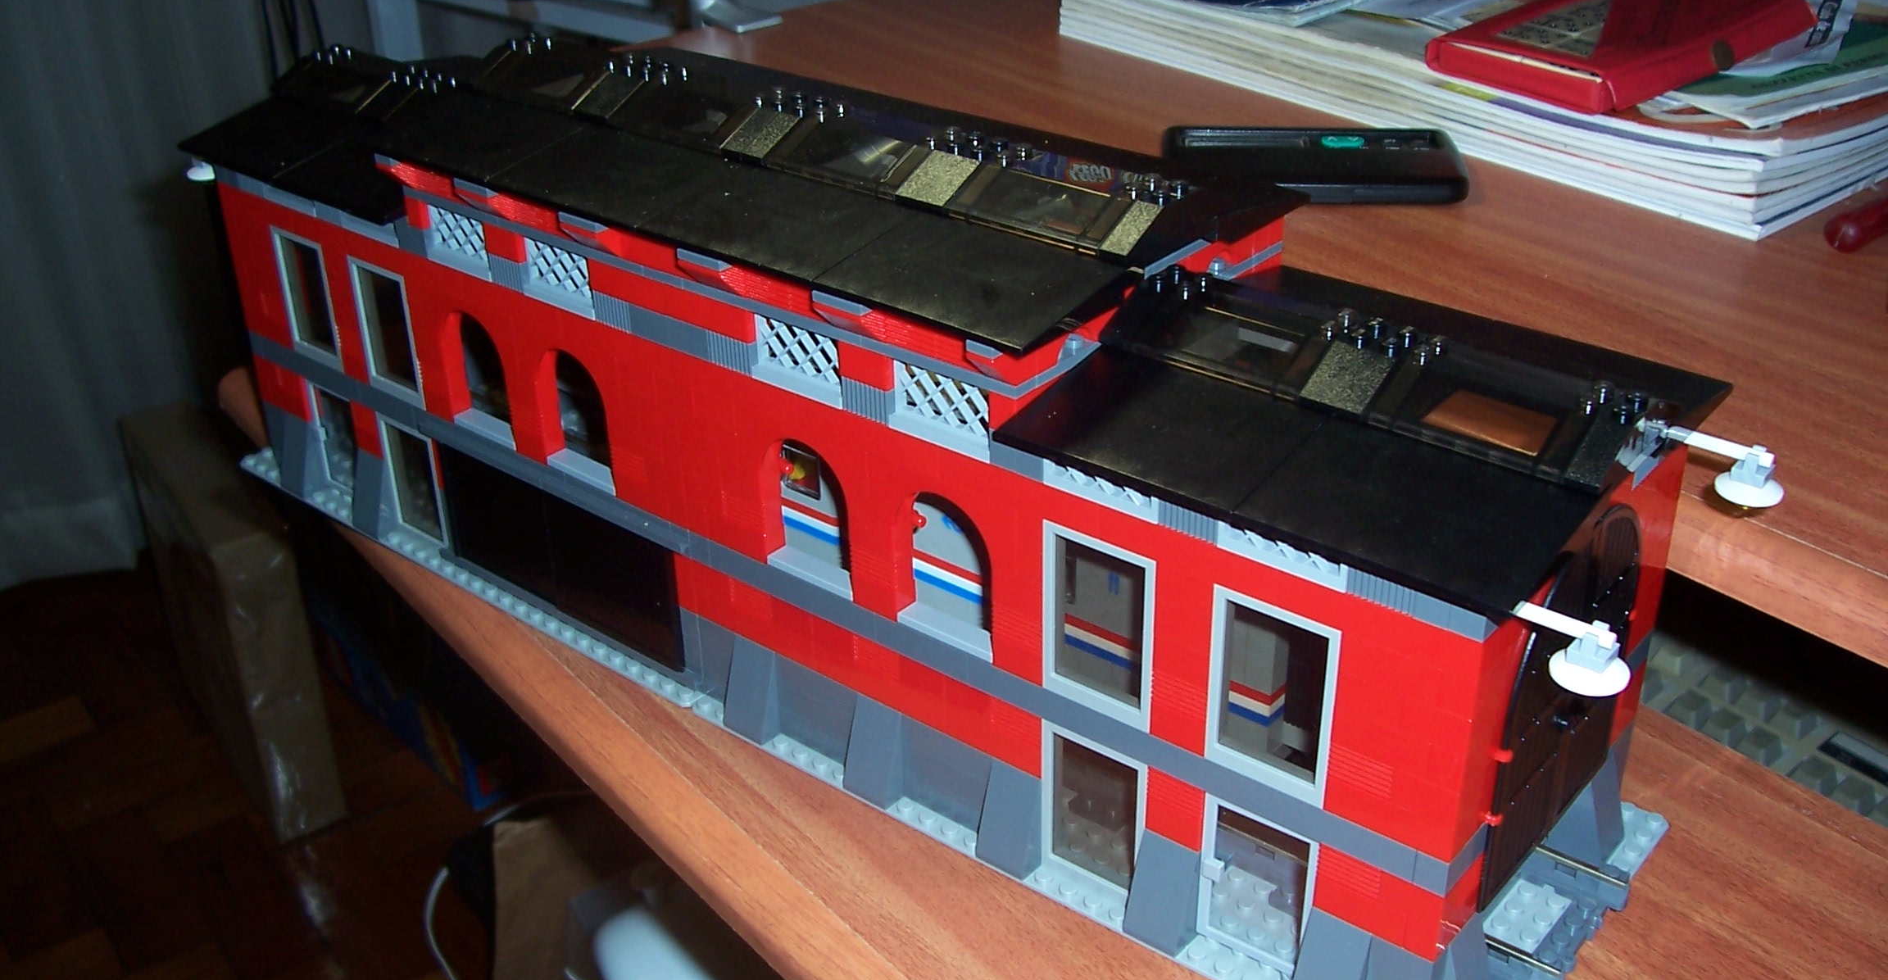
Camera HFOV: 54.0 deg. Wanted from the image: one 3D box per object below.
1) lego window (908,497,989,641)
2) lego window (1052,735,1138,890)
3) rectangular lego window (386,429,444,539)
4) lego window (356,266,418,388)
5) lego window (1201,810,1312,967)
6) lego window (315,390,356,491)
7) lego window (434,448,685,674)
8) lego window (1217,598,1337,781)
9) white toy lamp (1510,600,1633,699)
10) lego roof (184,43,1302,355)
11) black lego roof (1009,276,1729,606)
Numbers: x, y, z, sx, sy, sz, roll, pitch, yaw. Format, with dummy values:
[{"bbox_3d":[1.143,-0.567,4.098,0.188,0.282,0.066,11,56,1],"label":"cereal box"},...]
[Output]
[{"bbox_3d":[0.002,0.019,0.478,0.032,0.043,0.007,21,35,35],"label":"lego window"},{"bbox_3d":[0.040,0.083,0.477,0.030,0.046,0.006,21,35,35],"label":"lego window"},{"bbox_3d":[-0.180,-0.004,0.640,0.029,0.043,0.007,21,36,35],"label":"rectangular lego window"},{"bbox_3d":[-0.181,-0.054,0.613,0.029,0.043,0.007,21,36,35],"label":"lego window"},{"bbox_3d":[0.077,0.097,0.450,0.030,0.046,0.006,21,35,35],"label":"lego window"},{"bbox_3d":[-0.217,-0.015,0.668,0.030,0.046,0.006,21,35,35],"label":"lego window"},{"bbox_3d":[-0.123,0.019,0.598,0.116,0.046,0.008,21,36,35],"label":"lego window"},{"bbox_3d":[0.076,0.046,0.422,0.029,0.043,0.007,21,36,35],"label":"lego window"},{"bbox_3d":[0.125,0.031,0.373,0.028,0.015,0.016,21,35,35],"label":"white toy lamp"},{"bbox_3d":[-0.086,-0.107,0.569,0.376,0.045,0.128,21,35,35],"label":"lego roof"},{"bbox_3d":[0.103,-0.026,0.436,0.128,0.024,0.128,21,35,35],"label":"black lego roof"}]

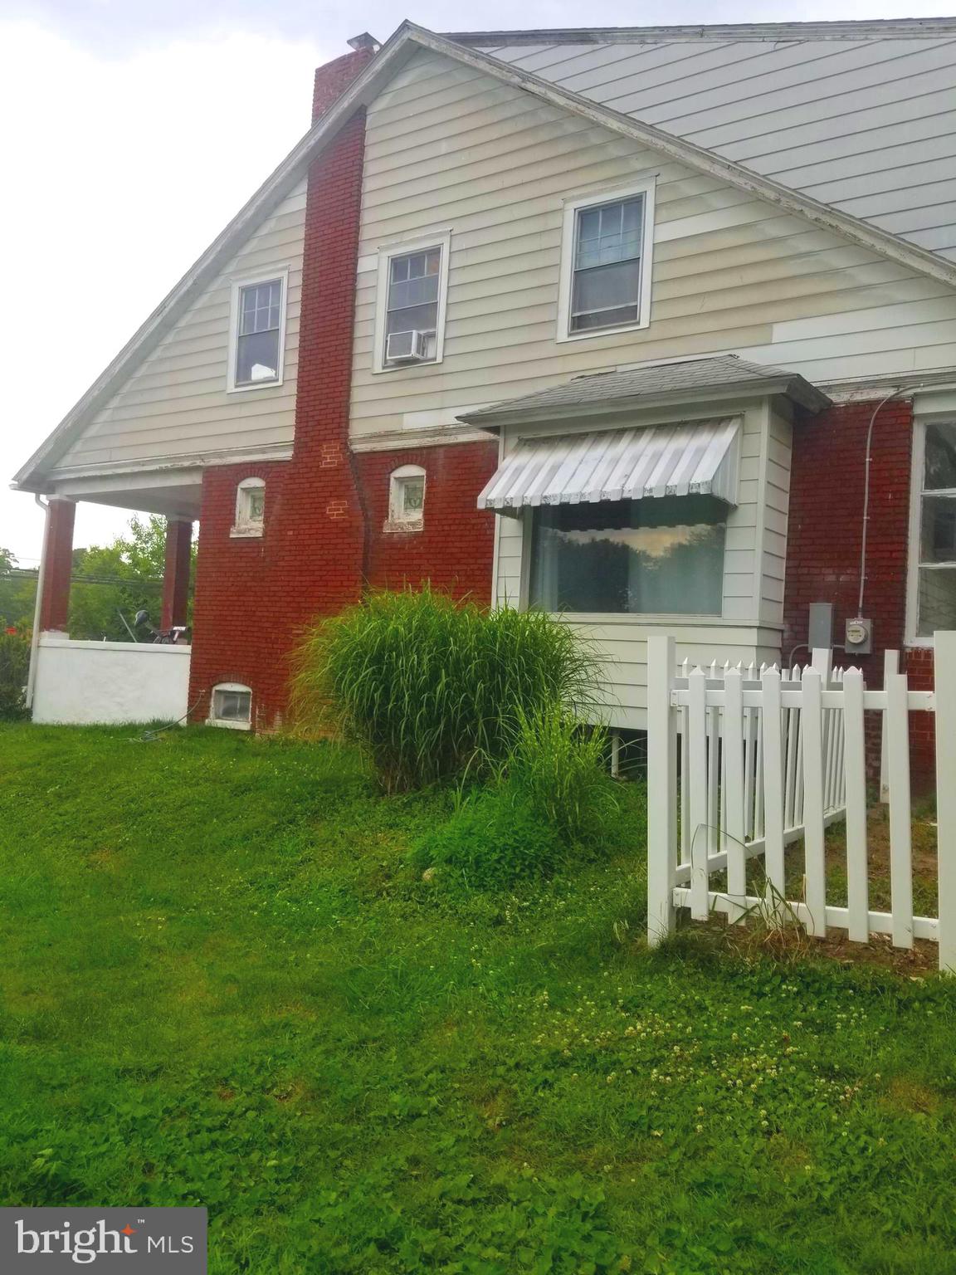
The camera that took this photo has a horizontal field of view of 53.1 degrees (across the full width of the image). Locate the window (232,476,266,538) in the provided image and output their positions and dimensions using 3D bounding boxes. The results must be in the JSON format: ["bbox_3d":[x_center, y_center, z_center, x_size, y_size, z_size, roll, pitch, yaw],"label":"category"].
[{"bbox_3d":[-3.006,-1.726,12.757,0.530,0.800,0.150,2,-2,32],"label":"window"}]

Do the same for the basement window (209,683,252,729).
[{"bbox_3d":[-3.249,0.899,12.742,0.790,0.600,0.150,2,-2,32],"label":"basement window"}]

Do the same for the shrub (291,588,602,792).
[{"bbox_3d":[-0.319,0.449,8.736,2.500,1.750,2.100,2,-2,32],"label":"shrub"}]

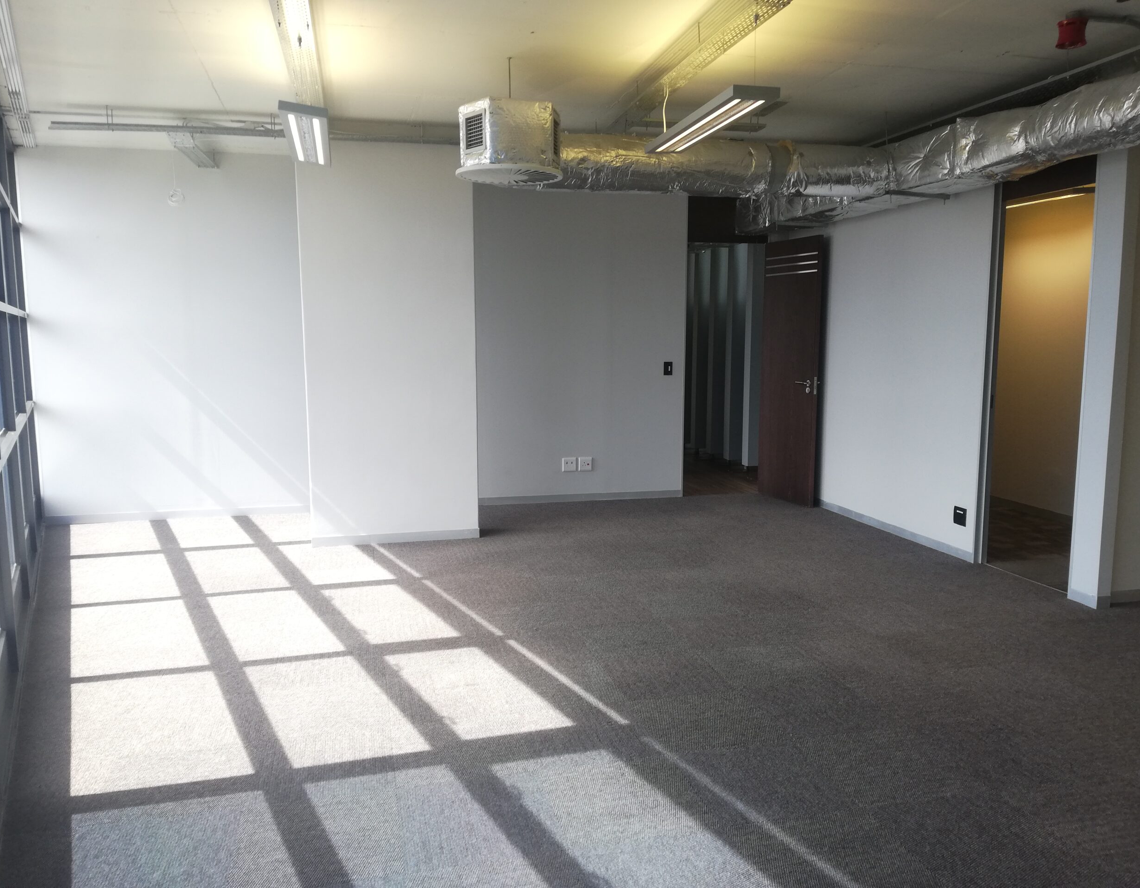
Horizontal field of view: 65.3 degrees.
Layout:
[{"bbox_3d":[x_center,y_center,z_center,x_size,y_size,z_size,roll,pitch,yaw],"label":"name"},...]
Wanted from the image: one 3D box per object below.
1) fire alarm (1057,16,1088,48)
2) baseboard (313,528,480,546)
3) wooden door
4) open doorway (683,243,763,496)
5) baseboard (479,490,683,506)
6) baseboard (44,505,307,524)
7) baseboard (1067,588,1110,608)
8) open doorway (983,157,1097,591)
[{"bbox_3d":[2.383,-1.946,4.218,0.123,0.102,0.123,4,8,28],"label":"fire alarm"},{"bbox_3d":[-1.304,0.715,6.744,1.252,0.070,0.018,-2,7,-12],"label":"baseboard"},{"bbox_3d":[2.018,-0.660,8.237,0.042,2.400,0.800,-3,8,-22],"label":"wooden door"},{"bbox_3d":[1.466,-0.697,8.553,0.790,2.400,0.110,-2,7,-12],"label":"open doorway"},{"bbox_3d":[0.084,0.507,8.360,2.059,0.070,0.018,-2,7,-12],"label":"baseboard"},{"bbox_3d":[-3.312,0.609,7.659,2.200,0.070,0.018,-2,7,-12],"label":"baseboard"},{"bbox_3d":[3.028,0.892,5.172,0.105,0.072,0.220,-2,7,-12],"label":"baseboard"},{"bbox_3d":[2.914,-0.365,5.525,0.110,2.480,0.800,-2,7,-12],"label":"open doorway"}]

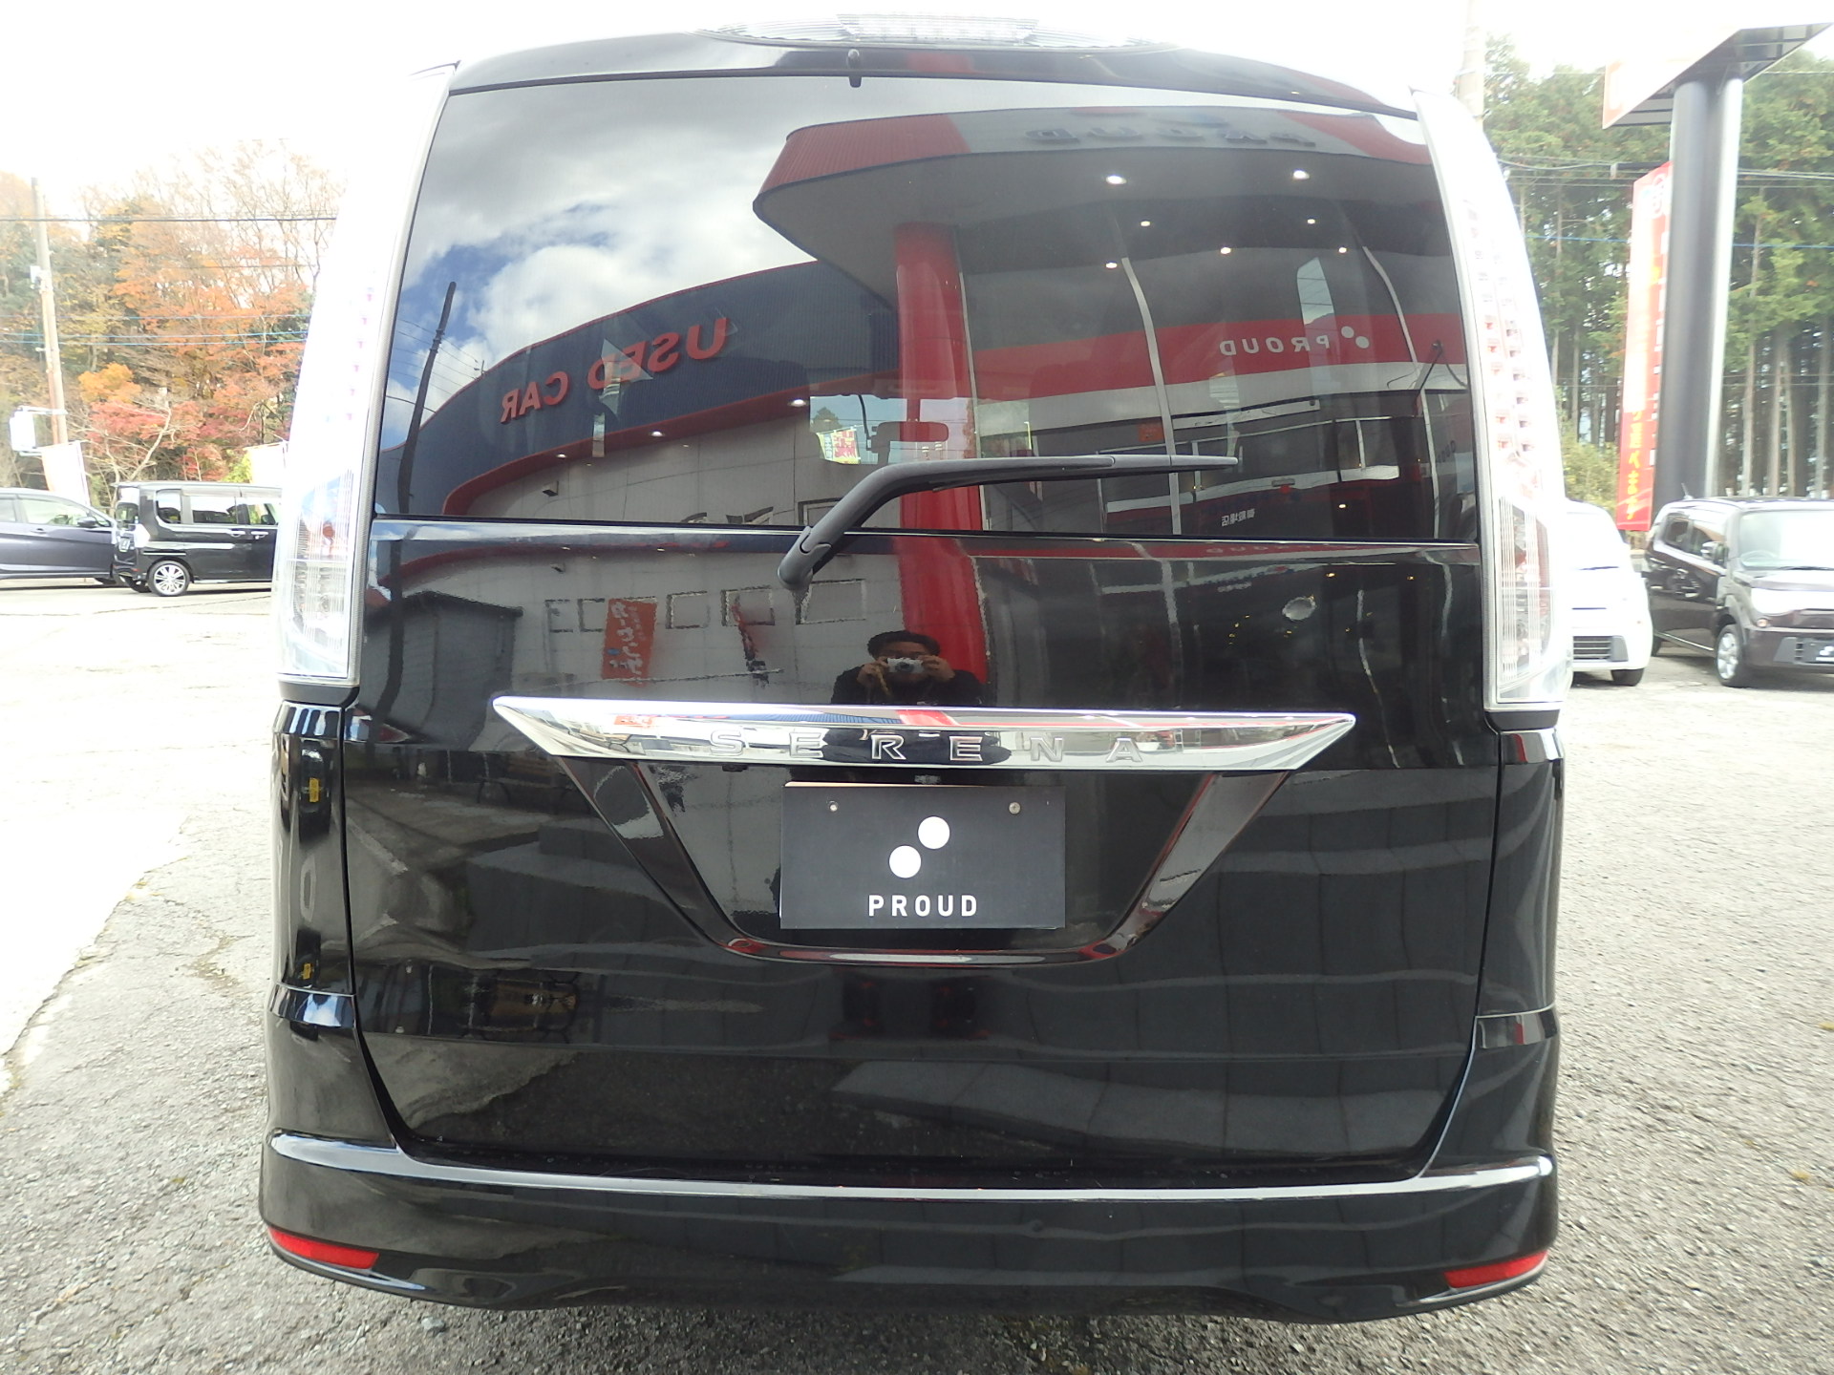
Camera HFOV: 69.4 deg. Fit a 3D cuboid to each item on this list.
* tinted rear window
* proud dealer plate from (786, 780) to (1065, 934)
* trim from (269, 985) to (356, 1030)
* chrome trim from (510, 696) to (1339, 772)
[{"bbox_3d":[0.013,-0.457,1.590,1.300,0.545,0.090,0,-8,-1],"label":"tinted rear window"},{"bbox_3d":[0.007,0.198,1.540,0.330,0.166,0.020,0,7,-1],"label":"proud dealer plate"},{"bbox_3d":[-0.761,0.405,1.670,0.150,0.045,0.120,0,7,-1],"label":"trim"},{"bbox_3d":[0.009,0.055,1.505,0.985,0.072,0.085,0,7,-1],"label":"chrome trim"}]

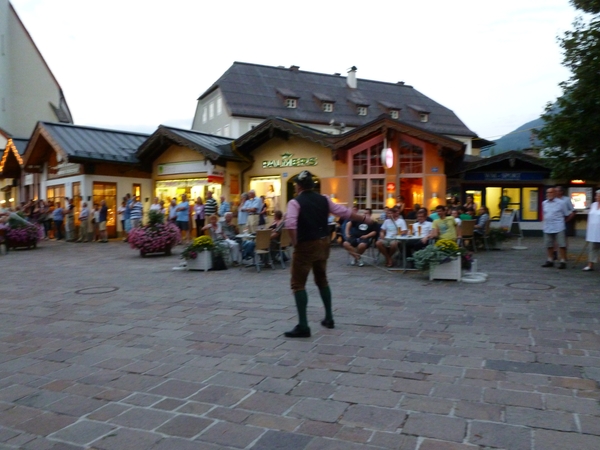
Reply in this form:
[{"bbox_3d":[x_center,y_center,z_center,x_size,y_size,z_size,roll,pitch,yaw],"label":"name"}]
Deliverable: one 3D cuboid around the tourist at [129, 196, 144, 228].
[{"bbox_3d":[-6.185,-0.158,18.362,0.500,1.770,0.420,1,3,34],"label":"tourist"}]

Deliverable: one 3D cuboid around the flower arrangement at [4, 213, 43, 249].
[{"bbox_3d":[-9.441,0.212,16.600,1.200,1.220,1.100,-2,3,-24],"label":"flower arrangement"}]

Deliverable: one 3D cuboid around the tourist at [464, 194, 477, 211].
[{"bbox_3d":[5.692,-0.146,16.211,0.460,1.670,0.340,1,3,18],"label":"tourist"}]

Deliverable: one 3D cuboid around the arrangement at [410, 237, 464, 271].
[{"bbox_3d":[2.531,0.566,9.000,1.000,0.640,0.650,0,2,0],"label":"arrangement"}]

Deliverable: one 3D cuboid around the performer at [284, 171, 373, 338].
[{"bbox_3d":[0.314,0.298,5.450,1.000,1.790,0.600,-2,3,-37],"label":"performer"}]

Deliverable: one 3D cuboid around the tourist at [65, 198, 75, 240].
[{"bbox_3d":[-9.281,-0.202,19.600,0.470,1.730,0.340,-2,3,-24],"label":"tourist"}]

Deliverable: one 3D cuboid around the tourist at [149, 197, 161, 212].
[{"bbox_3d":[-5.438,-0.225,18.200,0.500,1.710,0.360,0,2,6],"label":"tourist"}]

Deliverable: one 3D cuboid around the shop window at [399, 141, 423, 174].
[{"bbox_3d":[4.117,-2.501,17.903,0.920,1.270,0.120,0,3,10],"label":"shop window"}]

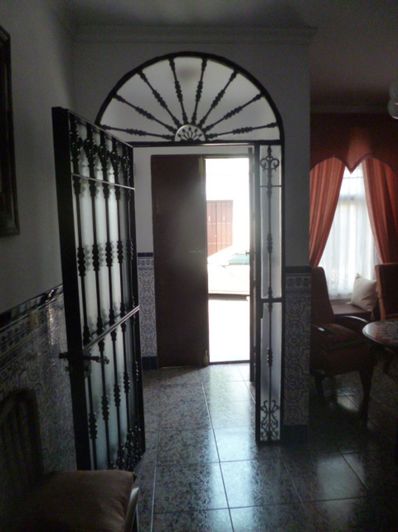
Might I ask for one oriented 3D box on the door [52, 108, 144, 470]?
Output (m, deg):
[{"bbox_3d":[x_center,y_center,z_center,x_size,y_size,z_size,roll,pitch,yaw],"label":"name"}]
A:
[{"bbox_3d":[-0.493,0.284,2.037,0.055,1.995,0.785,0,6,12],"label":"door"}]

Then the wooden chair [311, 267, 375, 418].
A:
[{"bbox_3d":[1.206,0.585,3.136,0.550,1.120,0.550,2,7,32],"label":"wooden chair"}]

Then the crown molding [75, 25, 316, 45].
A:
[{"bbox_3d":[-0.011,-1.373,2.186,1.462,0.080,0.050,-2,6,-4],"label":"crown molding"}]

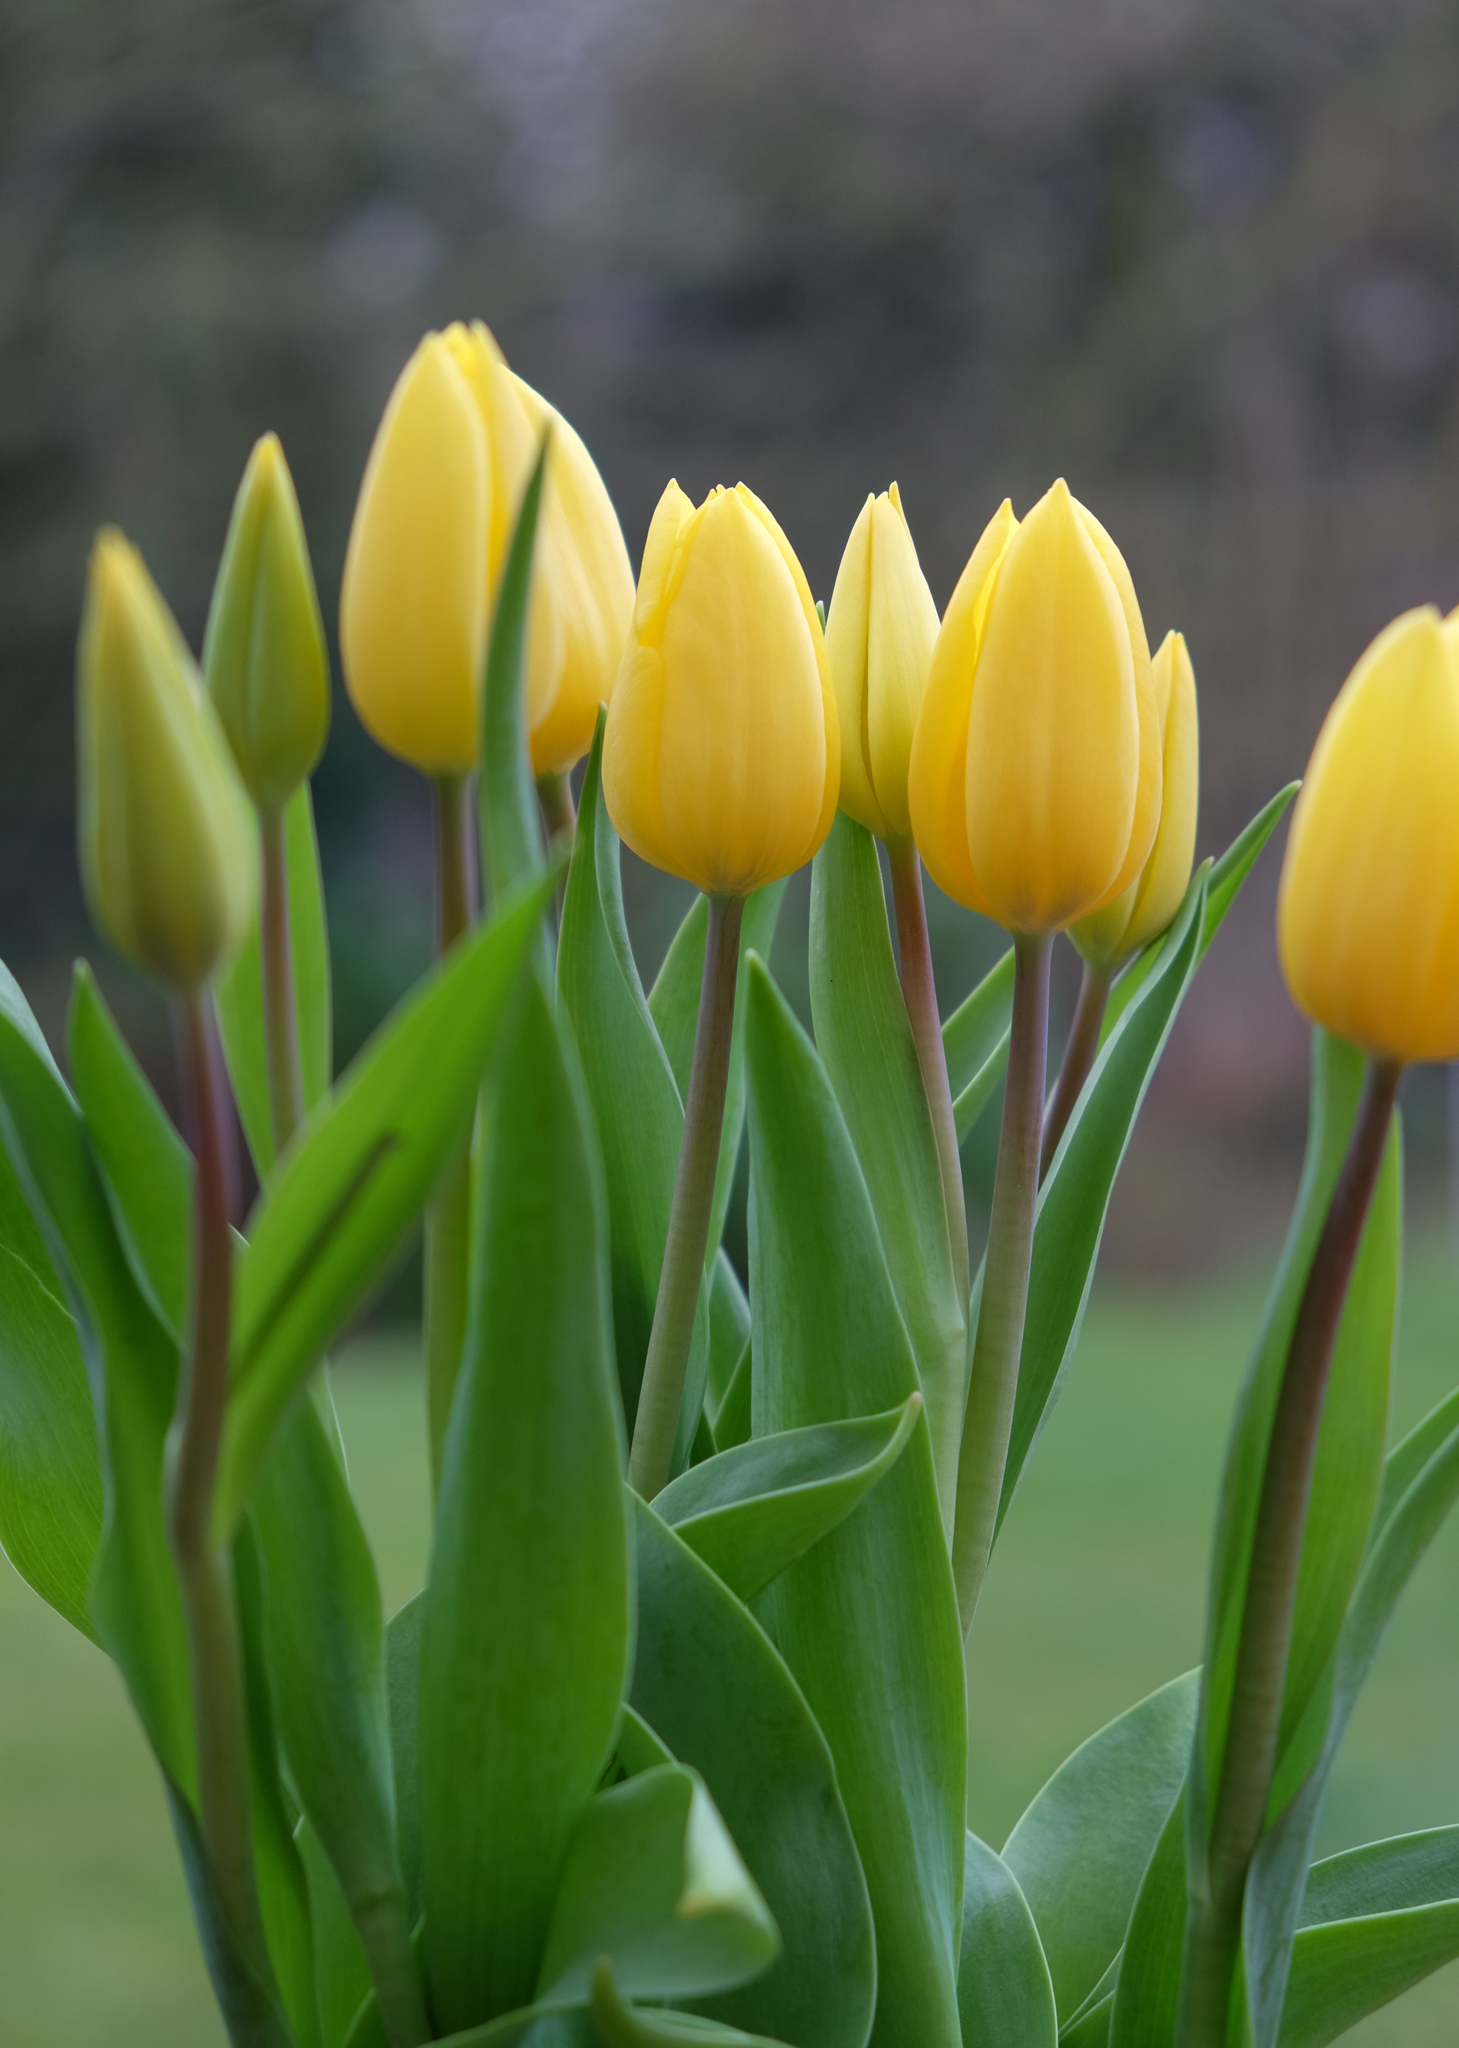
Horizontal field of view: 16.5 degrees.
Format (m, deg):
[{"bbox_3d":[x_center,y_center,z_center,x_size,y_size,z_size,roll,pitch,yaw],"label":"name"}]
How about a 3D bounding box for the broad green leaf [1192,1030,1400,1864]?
[{"bbox_3d":[0.075,0.055,0.660,0.022,0.110,0.022,8,1,0],"label":"broad green leaf"}]

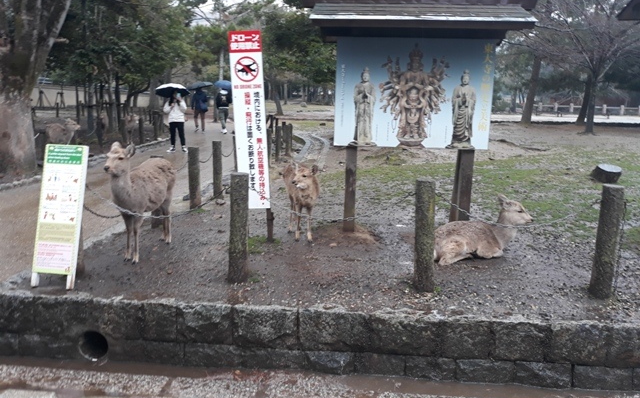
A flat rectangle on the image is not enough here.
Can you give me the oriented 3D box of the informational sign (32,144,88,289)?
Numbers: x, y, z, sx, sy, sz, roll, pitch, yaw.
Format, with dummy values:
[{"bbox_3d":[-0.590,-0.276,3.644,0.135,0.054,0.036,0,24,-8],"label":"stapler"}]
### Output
[{"bbox_3d":[-2.008,0.121,3.860,0.323,1.068,0.372,2,12,5],"label":"informational sign"}]

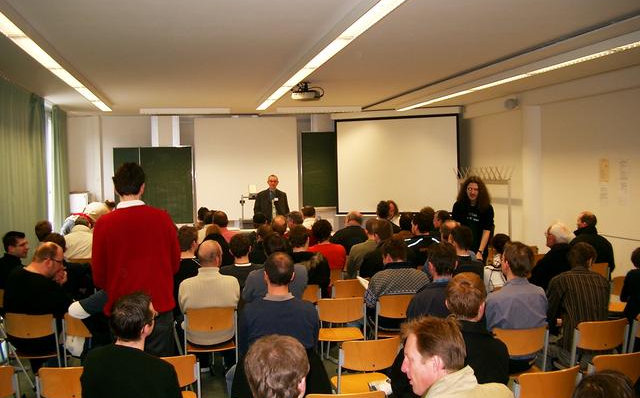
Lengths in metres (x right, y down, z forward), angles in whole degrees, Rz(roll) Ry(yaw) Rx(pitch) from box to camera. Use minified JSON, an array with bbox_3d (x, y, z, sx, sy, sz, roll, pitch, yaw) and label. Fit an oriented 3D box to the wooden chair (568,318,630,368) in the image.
[{"bbox_3d":[1.782,1.186,4.683,0.430,0.805,0.500,-2,3,-13],"label":"wooden chair"}]

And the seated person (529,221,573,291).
[{"bbox_3d":[2.125,0.856,6.335,0.520,1.310,0.800,-3,3,-29],"label":"seated person"}]

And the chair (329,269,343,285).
[{"bbox_3d":[0.014,1.130,7.716,0.430,0.800,0.500,-2,3,-10],"label":"chair"}]

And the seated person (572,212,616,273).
[{"bbox_3d":[2.786,0.786,7.239,0.530,1.310,0.750,-3,3,-25],"label":"seated person"}]

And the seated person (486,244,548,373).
[{"bbox_3d":[1.195,0.954,4.889,0.500,1.350,0.780,-2,3,-13],"label":"seated person"}]

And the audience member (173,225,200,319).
[{"bbox_3d":[-1.169,0.927,6.436,0.500,1.340,0.800,-2,3,-11],"label":"audience member"}]

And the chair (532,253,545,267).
[{"bbox_3d":[2.540,1.018,8.059,0.430,0.810,0.500,-2,3,-11],"label":"chair"}]

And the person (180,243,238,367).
[{"bbox_3d":[-0.892,0.968,5.677,0.510,1.310,0.850,-2,3,-11],"label":"person"}]

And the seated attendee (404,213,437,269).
[{"bbox_3d":[1.068,0.802,7.940,0.500,1.390,0.780,-2,3,-11],"label":"seated attendee"}]

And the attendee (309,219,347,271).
[{"bbox_3d":[0.000,0.871,7.314,0.500,1.310,0.780,-2,3,-11],"label":"attendee"}]

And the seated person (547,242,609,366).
[{"bbox_3d":[1.747,0.946,4.740,0.530,1.280,0.780,-2,3,-19],"label":"seated person"}]

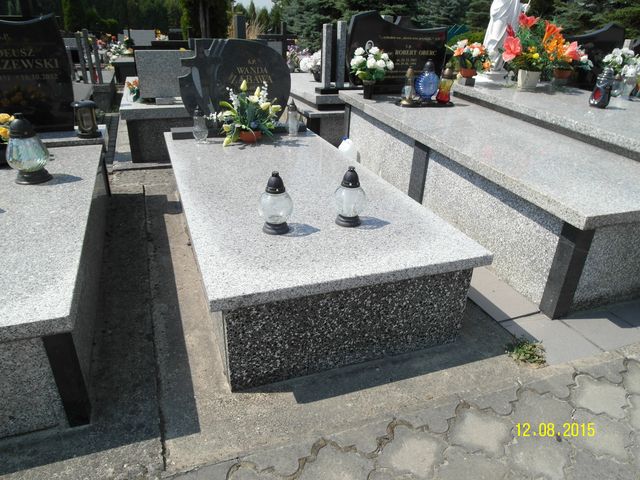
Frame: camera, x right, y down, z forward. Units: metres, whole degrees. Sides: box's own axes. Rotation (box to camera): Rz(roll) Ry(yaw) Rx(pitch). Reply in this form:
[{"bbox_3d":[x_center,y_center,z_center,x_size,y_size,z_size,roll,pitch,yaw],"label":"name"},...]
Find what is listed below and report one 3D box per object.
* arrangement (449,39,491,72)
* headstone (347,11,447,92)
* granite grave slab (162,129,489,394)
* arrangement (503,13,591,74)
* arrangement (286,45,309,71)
[{"bbox_3d":[1.269,-1.564,3.776,0.319,0.286,0.275,-8,28,-19],"label":"arrangement"},{"bbox_3d":[0.749,-1.823,4.357,1.057,0.725,0.110,-5,28,-17],"label":"headstone"},{"bbox_3d":[-0.224,-0.179,2.561,1.100,0.383,2.233,-7,28,-20],"label":"granite grave slab"},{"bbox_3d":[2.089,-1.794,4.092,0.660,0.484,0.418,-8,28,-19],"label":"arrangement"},{"bbox_3d":[-0.315,-2.578,6.291,0.340,0.342,0.320,-7,28,-20],"label":"arrangement"}]

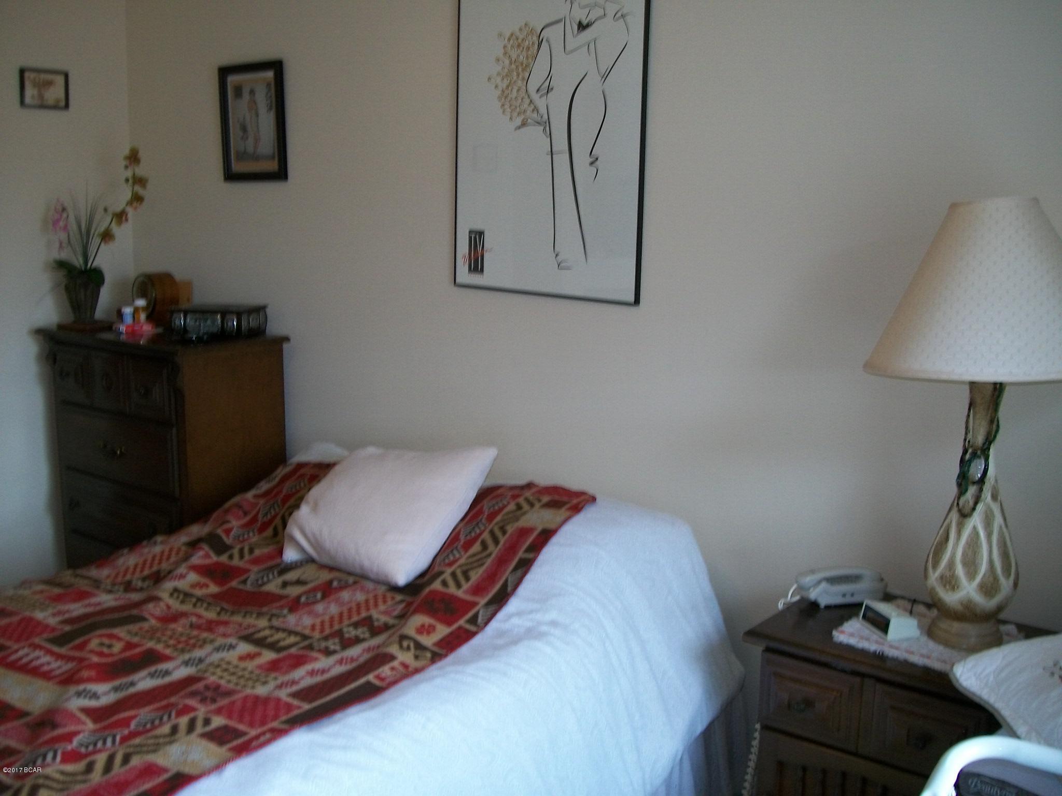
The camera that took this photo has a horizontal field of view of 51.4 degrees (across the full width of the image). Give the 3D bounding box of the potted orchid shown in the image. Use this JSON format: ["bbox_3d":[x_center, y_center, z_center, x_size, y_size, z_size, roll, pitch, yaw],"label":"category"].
[{"bbox_3d":[-1.444,-0.551,3.714,0.308,0.579,0.200,-3,12,-22],"label":"potted orchid"}]

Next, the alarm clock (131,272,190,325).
[{"bbox_3d":[-1.266,-0.326,3.783,0.148,0.175,0.135,9,13,36],"label":"alarm clock"}]

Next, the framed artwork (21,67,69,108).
[{"bbox_3d":[-1.630,-1.038,3.717,0.020,0.130,0.174,9,13,36],"label":"framed artwork"}]

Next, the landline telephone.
[{"bbox_3d":[0.690,0.419,2.463,0.190,0.066,0.093,-2,11,-14],"label":"landline telephone"}]

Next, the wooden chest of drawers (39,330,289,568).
[{"bbox_3d":[-1.226,0.295,3.745,0.756,1.030,0.439,9,13,36],"label":"wooden chest of drawers"}]

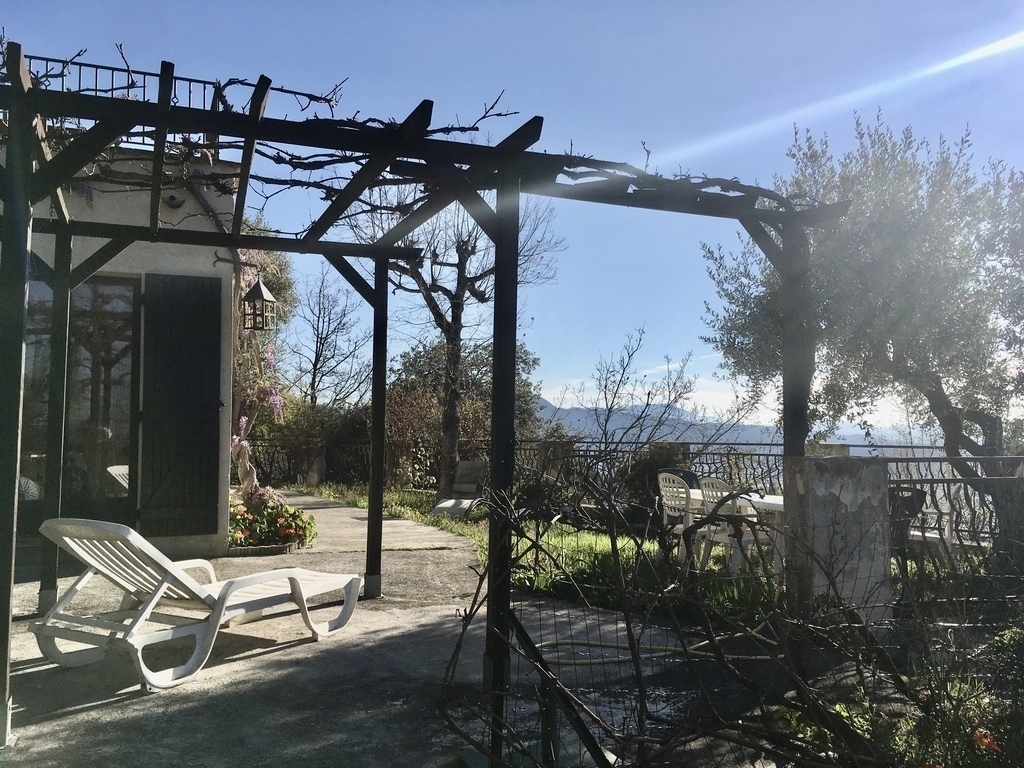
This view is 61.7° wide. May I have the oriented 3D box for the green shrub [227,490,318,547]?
[{"bbox_3d":[-2.355,1.356,8.400,0.880,0.500,0.750,1,-2,-19],"label":"green shrub"}]

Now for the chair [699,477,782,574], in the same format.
[{"bbox_3d":[2.015,1.255,7.500,0.570,0.860,0.570,2,-2,-29],"label":"chair"}]

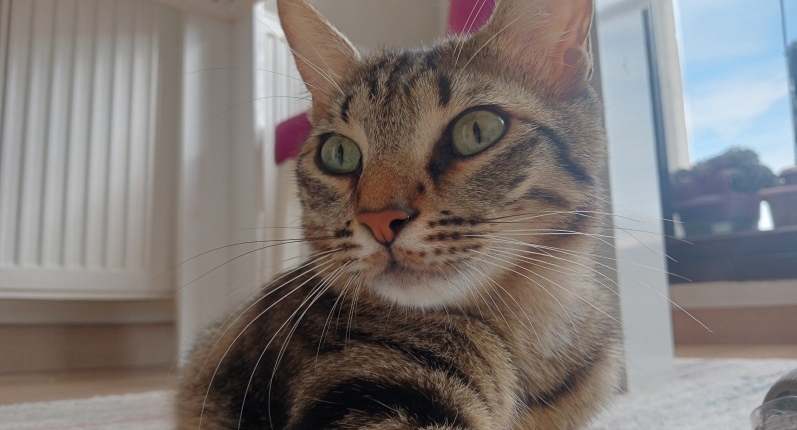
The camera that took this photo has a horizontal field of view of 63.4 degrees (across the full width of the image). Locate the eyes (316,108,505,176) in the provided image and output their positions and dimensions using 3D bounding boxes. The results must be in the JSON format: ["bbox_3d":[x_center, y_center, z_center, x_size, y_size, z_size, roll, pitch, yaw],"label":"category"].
[{"bbox_3d":[0.003,-0.025,0.219,0.066,0.018,0.016,-6,-10,28],"label":"eyes"}]

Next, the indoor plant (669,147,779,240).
[{"bbox_3d":[1.054,-0.073,2.100,0.310,0.270,0.260,-3,-9,10],"label":"indoor plant"}]

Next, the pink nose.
[{"bbox_3d":[-0.004,0.004,0.196,0.017,0.012,0.010,-6,-10,28],"label":"pink nose"}]

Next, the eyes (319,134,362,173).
[{"bbox_3d":[-0.021,-0.022,0.231,0.017,0.014,0.009,-7,-10,30],"label":"eyes"}]

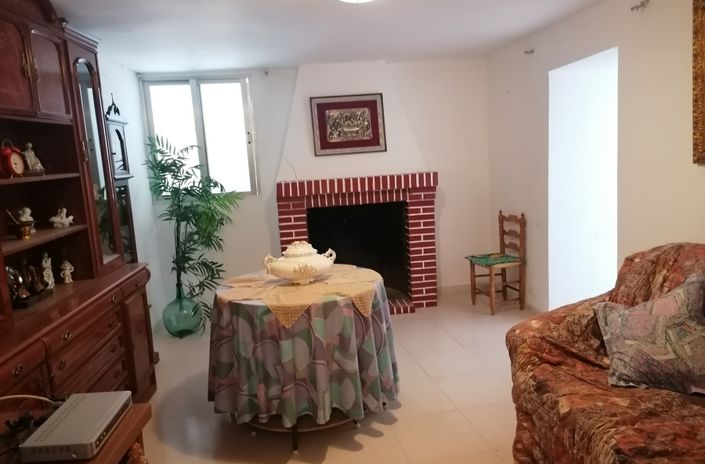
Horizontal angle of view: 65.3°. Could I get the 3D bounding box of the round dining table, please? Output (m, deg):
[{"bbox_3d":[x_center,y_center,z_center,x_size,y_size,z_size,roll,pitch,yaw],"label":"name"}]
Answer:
[{"bbox_3d":[-0.272,0.546,2.961,1.030,0.565,1.030,-5,7,-9],"label":"round dining table"}]

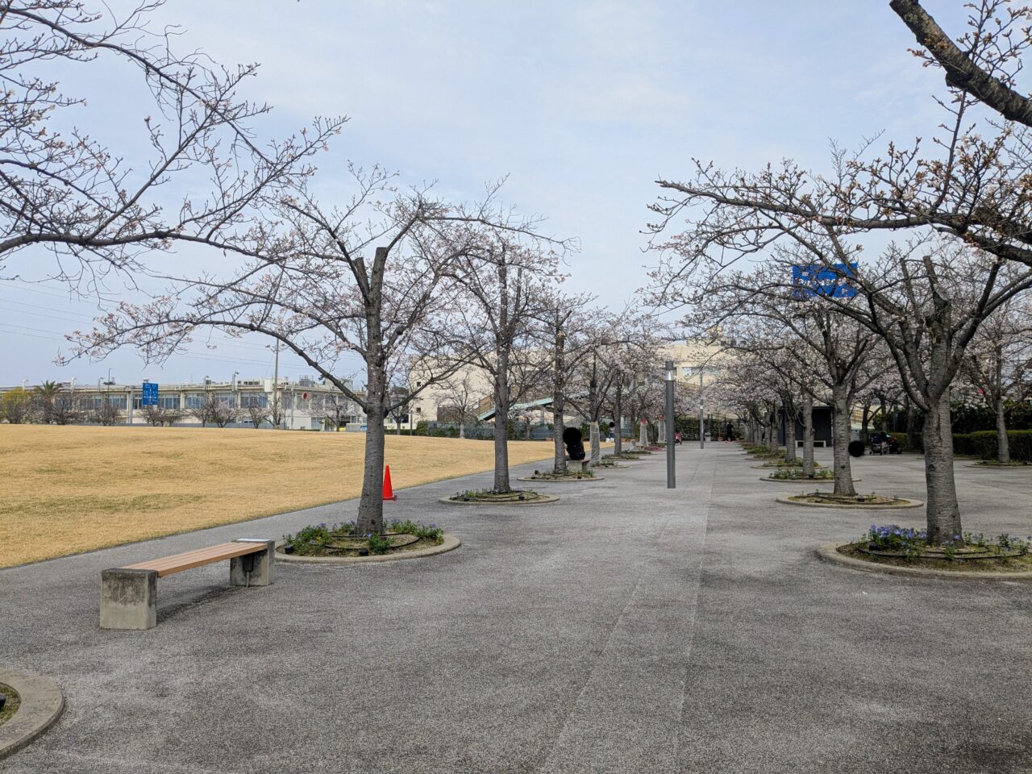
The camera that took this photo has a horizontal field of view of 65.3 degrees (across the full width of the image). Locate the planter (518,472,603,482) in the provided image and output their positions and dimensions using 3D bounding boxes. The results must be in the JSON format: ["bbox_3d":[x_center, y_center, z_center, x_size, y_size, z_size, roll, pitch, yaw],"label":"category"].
[{"bbox_3d":[1.296,2.589,23.272,2.564,0.140,2.564,-2,-3,14],"label":"planter"}]

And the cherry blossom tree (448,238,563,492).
[{"bbox_3d":[-0.200,-0.490,16.968,3.200,5.385,3.200,-1,-3,0],"label":"cherry blossom tree"}]

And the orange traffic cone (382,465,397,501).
[{"bbox_3d":[-2.656,1.979,16.661,0.380,0.720,0.380,-2,-3,14],"label":"orange traffic cone"}]

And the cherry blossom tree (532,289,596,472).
[{"bbox_3d":[1.425,-0.215,23.418,2.500,5.309,2.600,-1,-3,0],"label":"cherry blossom tree"}]

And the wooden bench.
[{"bbox_3d":[-2.752,1.663,6.977,0.383,0.423,1.827,-2,-3,14],"label":"wooden bench"}]

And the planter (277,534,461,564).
[{"bbox_3d":[-1.985,1.962,10.233,2.564,0.140,2.564,-2,-3,14],"label":"planter"}]

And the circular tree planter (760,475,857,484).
[{"bbox_3d":[7.836,2.394,21.399,2.564,0.140,2.564,-2,-3,14],"label":"circular tree planter"}]

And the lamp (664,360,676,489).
[{"bbox_3d":[3.699,0.907,19.282,0.185,3.014,0.185,-1,-3,0],"label":"lamp"}]

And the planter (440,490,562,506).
[{"bbox_3d":[-0.338,2.279,16.825,2.564,0.140,2.564,-2,-3,14],"label":"planter"}]

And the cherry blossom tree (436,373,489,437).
[{"bbox_3d":[-3.853,1.308,57.012,3.883,4.740,3.883,-1,-3,0],"label":"cherry blossom tree"}]

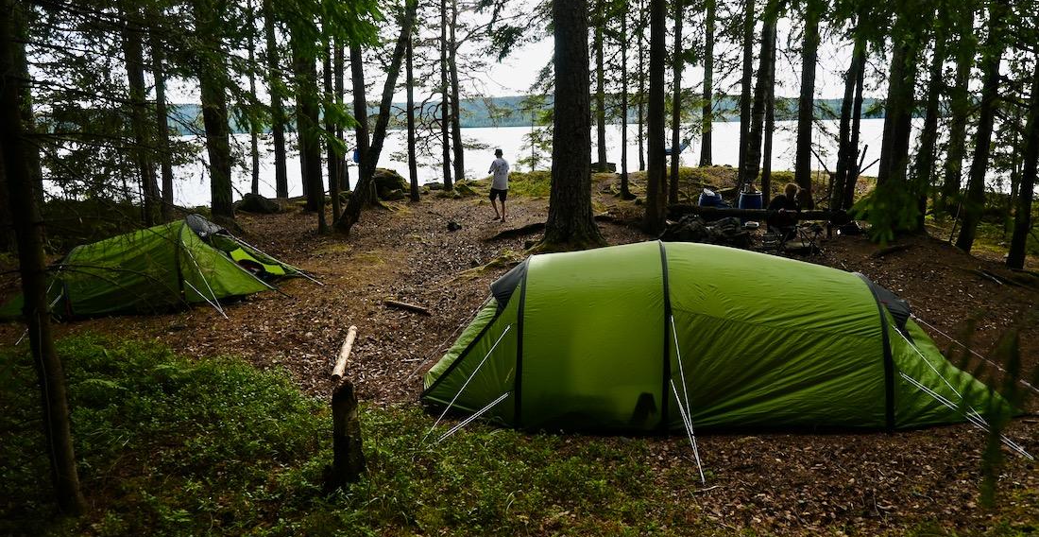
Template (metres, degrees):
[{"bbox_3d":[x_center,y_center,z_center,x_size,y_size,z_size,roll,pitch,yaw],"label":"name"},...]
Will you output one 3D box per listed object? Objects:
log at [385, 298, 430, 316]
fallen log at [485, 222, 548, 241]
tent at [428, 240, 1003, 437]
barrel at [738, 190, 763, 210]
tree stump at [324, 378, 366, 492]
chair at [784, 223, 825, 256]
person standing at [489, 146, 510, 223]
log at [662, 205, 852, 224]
[{"bbox_3d":[-1.414,0.481,8.718,0.886,0.070,0.080,9,16,42],"label":"log"},{"bbox_3d":[-0.048,-0.814,14.827,0.200,0.160,2.079,8,15,37],"label":"fallen log"},{"bbox_3d":[1.435,0.423,5.646,4.650,1.220,1.730,0,12,8],"label":"tent"},{"bbox_3d":[4.042,-1.006,12.100,0.410,0.620,0.410,-1,12,0],"label":"barrel"},{"bbox_3d":[-1.058,0.997,4.160,0.200,0.640,0.200,-1,12,0],"label":"tree stump"},{"bbox_3d":[4.597,-0.490,11.205,0.550,0.550,0.500,-1,12,0],"label":"chair"},{"bbox_3d":[-0.488,-1.978,16.623,0.500,1.740,0.360,-3,12,-10],"label":"person standing"},{"bbox_3d":[3.934,-0.897,11.583,2.926,0.200,0.200,1,12,11],"label":"log"}]

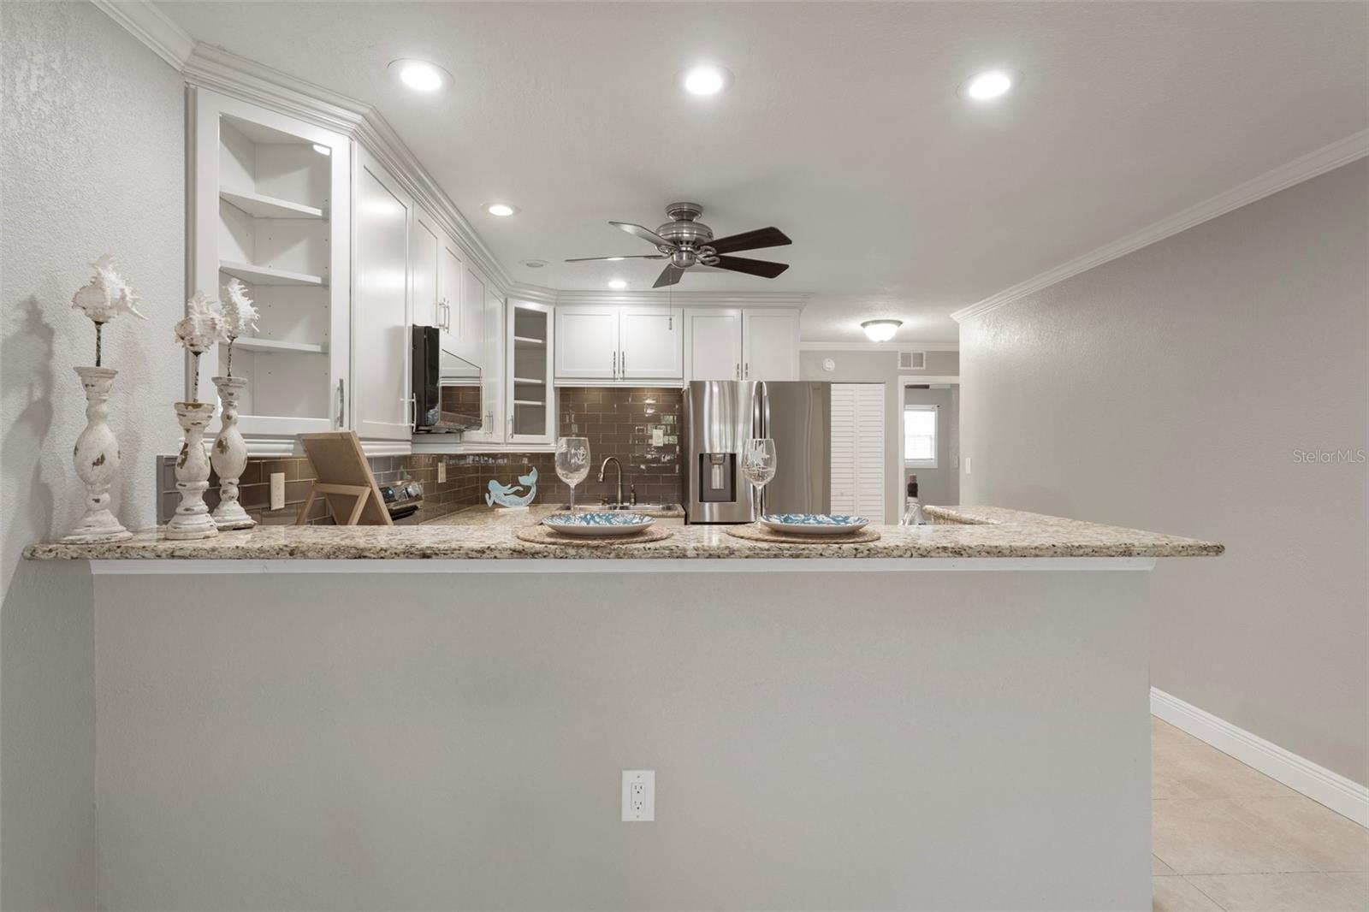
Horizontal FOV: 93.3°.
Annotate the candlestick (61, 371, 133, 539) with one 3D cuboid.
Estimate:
[{"bbox_3d":[-1.331,-0.007,1.464,0.120,0.390,0.120,0,0,-2],"label":"candlestick"}]

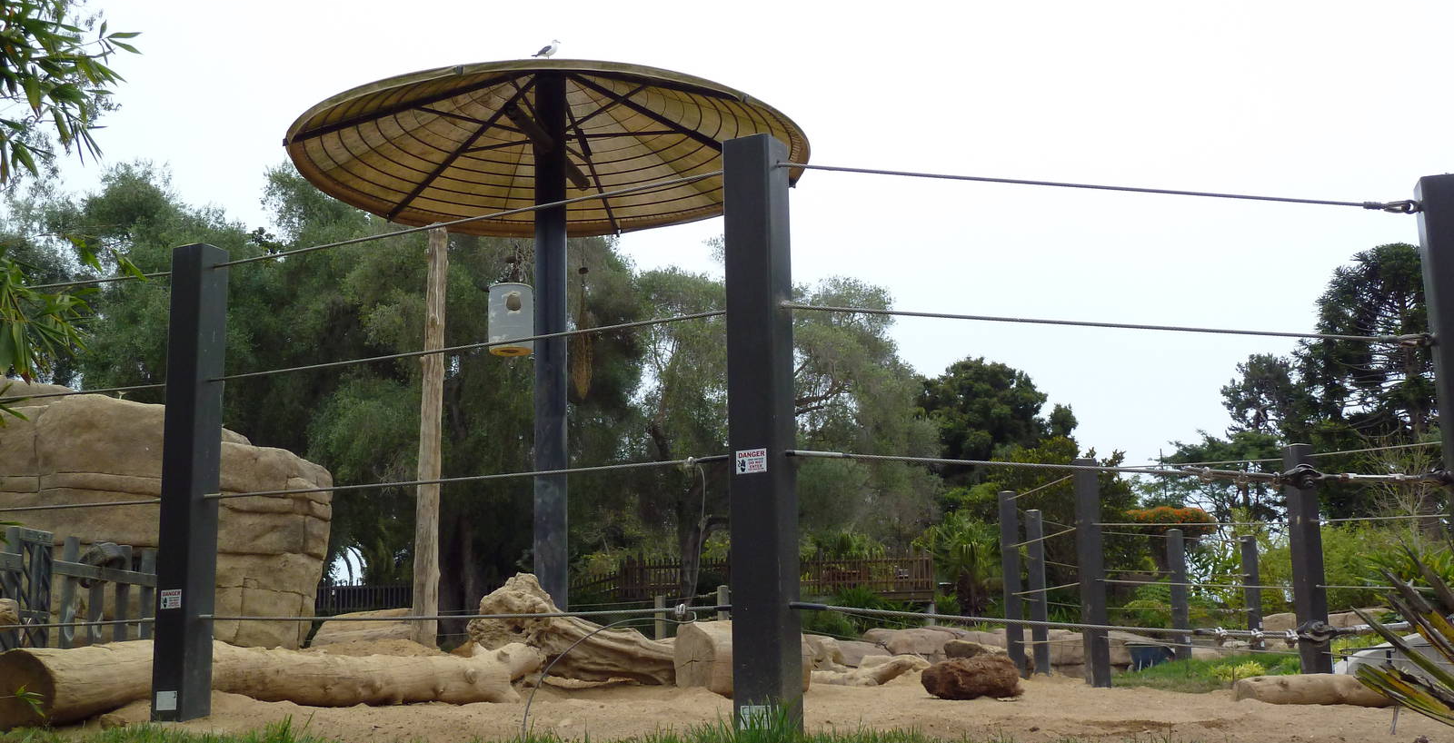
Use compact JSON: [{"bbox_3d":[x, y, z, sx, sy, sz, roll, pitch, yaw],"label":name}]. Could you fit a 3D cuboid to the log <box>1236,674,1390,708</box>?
[{"bbox_3d":[4.892,2.646,14.616,1.460,0.267,0.280,1,-12,-12],"label":"log"}]

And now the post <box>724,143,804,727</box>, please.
[{"bbox_3d":[0.150,0.230,7.220,0.202,2.450,0.202,-7,-13,28],"label":"post"}]

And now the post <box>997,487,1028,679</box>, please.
[{"bbox_3d":[3.716,2.797,22.904,0.205,2.450,0.205,-1,-12,1],"label":"post"}]

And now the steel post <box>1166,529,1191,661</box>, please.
[{"bbox_3d":[7.764,3.946,30.223,0.207,2.420,0.207,-10,-15,38],"label":"steel post"}]

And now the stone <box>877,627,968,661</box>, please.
[{"bbox_3d":[3.020,4.315,27.799,1.417,0.517,0.850,-2,-12,5],"label":"stone"}]

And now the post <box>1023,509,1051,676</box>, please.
[{"bbox_3d":[4.594,3.284,25.969,0.205,2.450,0.205,-5,-12,16],"label":"post"}]

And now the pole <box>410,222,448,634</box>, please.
[{"bbox_3d":[-2.926,0.610,17.534,0.250,4.220,0.250,0,-12,0],"label":"pole"}]

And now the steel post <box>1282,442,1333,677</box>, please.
[{"bbox_3d":[5.409,1.895,16.352,0.203,2.420,0.203,3,-12,-20],"label":"steel post"}]

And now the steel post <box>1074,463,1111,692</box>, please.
[{"bbox_3d":[4.005,2.197,19.352,0.203,2.450,0.203,1,-12,-8],"label":"steel post"}]

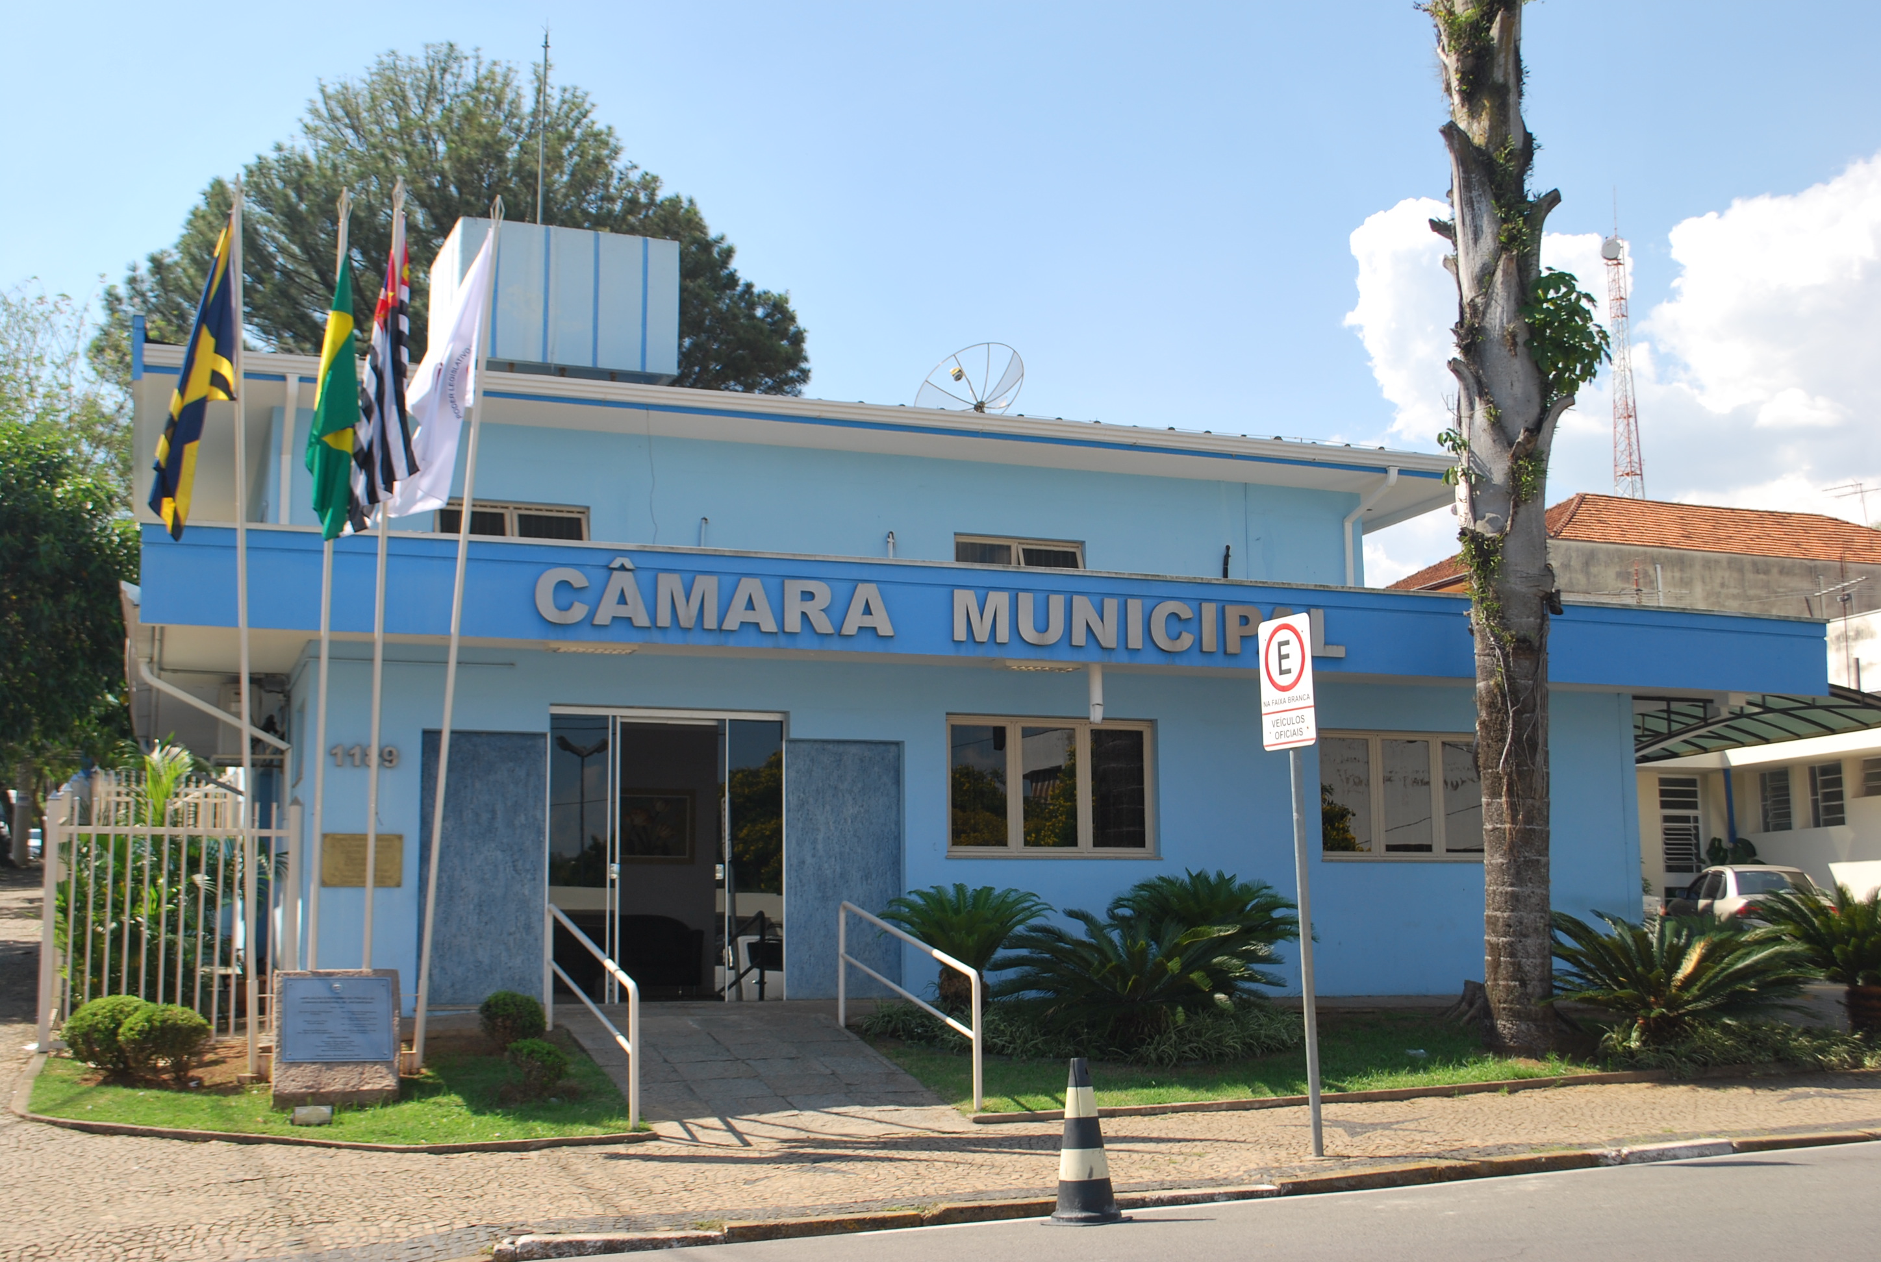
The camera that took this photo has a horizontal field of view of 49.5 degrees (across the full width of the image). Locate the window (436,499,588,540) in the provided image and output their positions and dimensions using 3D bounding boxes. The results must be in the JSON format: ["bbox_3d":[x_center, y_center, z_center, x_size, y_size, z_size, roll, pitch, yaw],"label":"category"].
[{"bbox_3d":[-4.404,-0.898,21.072,1.575,0.950,0.100,3,-9,-21],"label":"window"}]

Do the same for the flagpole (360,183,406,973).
[{"bbox_3d":[-3.636,-0.096,13.277,0.090,5.880,0.090,3,-9,-19],"label":"flagpole"}]

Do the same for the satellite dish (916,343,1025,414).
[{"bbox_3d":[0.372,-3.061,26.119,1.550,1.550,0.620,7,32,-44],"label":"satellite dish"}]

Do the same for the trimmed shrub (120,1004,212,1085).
[{"bbox_3d":[-4.968,2.655,13.100,0.580,0.530,0.560,3,-9,-21],"label":"trimmed shrub"}]

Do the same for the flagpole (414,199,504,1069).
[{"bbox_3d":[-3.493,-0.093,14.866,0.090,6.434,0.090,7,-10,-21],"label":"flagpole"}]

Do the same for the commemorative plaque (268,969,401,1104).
[{"bbox_3d":[-4.014,2.679,13.541,0.800,0.840,0.450,2,-9,-18],"label":"commemorative plaque"}]

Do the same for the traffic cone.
[{"bbox_3d":[0.674,2.381,9.511,0.370,0.750,0.370,0,-8,0],"label":"traffic cone"}]

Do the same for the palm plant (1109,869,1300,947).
[{"bbox_3d":[2.011,2.370,15.567,1.384,1.109,1.354,3,-9,-19],"label":"palm plant"}]

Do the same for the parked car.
[{"bbox_3d":[12.918,4.488,32.700,1.620,1.410,4.050,-1,-8,2],"label":"parked car"}]

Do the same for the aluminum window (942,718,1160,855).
[{"bbox_3d":[0.971,1.317,17.420,1.941,1.222,0.100,3,-9,-21],"label":"aluminum window"}]

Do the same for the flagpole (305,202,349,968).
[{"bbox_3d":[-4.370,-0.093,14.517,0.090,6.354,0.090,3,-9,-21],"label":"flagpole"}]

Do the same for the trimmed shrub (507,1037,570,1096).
[{"bbox_3d":[-2.485,2.695,12.625,0.400,0.373,0.400,3,-9,-19],"label":"trimmed shrub"}]

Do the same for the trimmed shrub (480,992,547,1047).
[{"bbox_3d":[-2.974,2.704,14.200,0.450,0.410,0.450,3,-9,-21],"label":"trimmed shrub"}]

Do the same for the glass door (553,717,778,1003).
[{"bbox_3d":[-2.142,1.765,16.154,1.899,2.306,0.120,3,-9,-21],"label":"glass door"}]

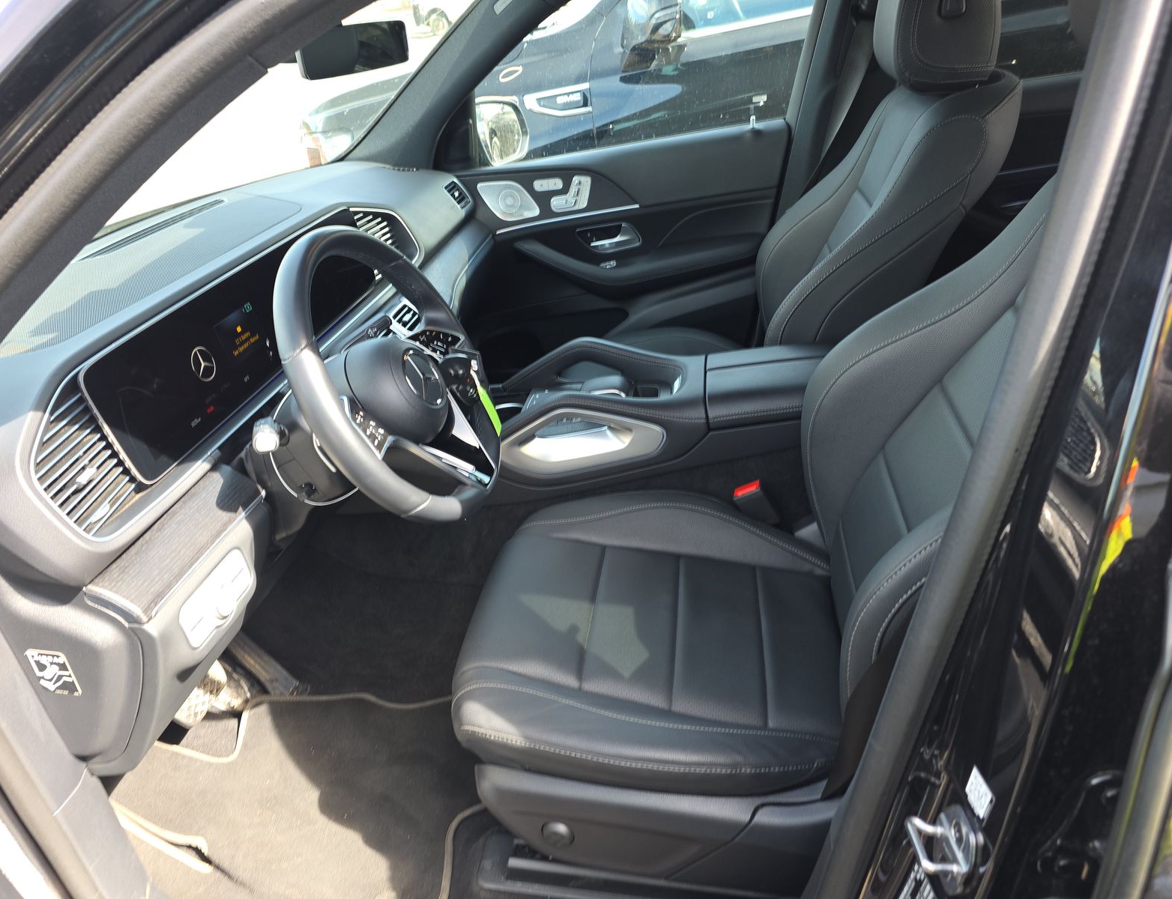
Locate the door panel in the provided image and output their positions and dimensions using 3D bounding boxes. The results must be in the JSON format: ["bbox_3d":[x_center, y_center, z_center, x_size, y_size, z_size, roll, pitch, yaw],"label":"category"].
[{"bbox_3d":[0.057,-0.406,1.968,0.880,0.630,0.140,-4,29,12],"label":"door panel"}]

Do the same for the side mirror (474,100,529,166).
[{"bbox_3d":[-0.257,-0.830,2.088,0.130,0.190,0.230,0,30,19],"label":"side mirror"}]

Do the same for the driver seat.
[{"bbox_3d":[0.273,-0.002,0.929,0.990,1.000,0.550,-4,29,12],"label":"driver seat"}]

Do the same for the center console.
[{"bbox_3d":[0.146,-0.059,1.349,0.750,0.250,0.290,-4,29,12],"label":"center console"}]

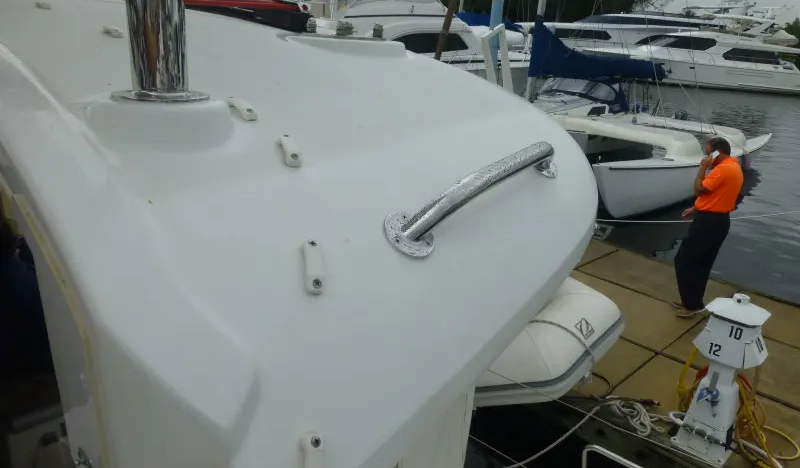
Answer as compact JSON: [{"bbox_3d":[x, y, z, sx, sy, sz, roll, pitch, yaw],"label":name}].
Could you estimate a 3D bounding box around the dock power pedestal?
[{"bbox_3d":[2.075,0.892,3.570,0.340,1.100,0.380,-17,27,-41],"label":"dock power pedestal"}]

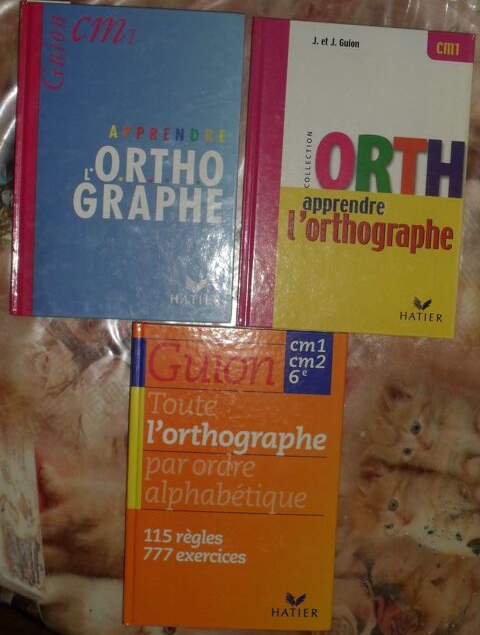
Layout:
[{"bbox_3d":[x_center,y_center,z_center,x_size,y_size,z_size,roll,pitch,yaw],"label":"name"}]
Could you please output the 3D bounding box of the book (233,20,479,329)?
[{"bbox_3d":[0.092,-0.110,0.525,0.175,0.013,0.244,3,92,-2],"label":"book"}]

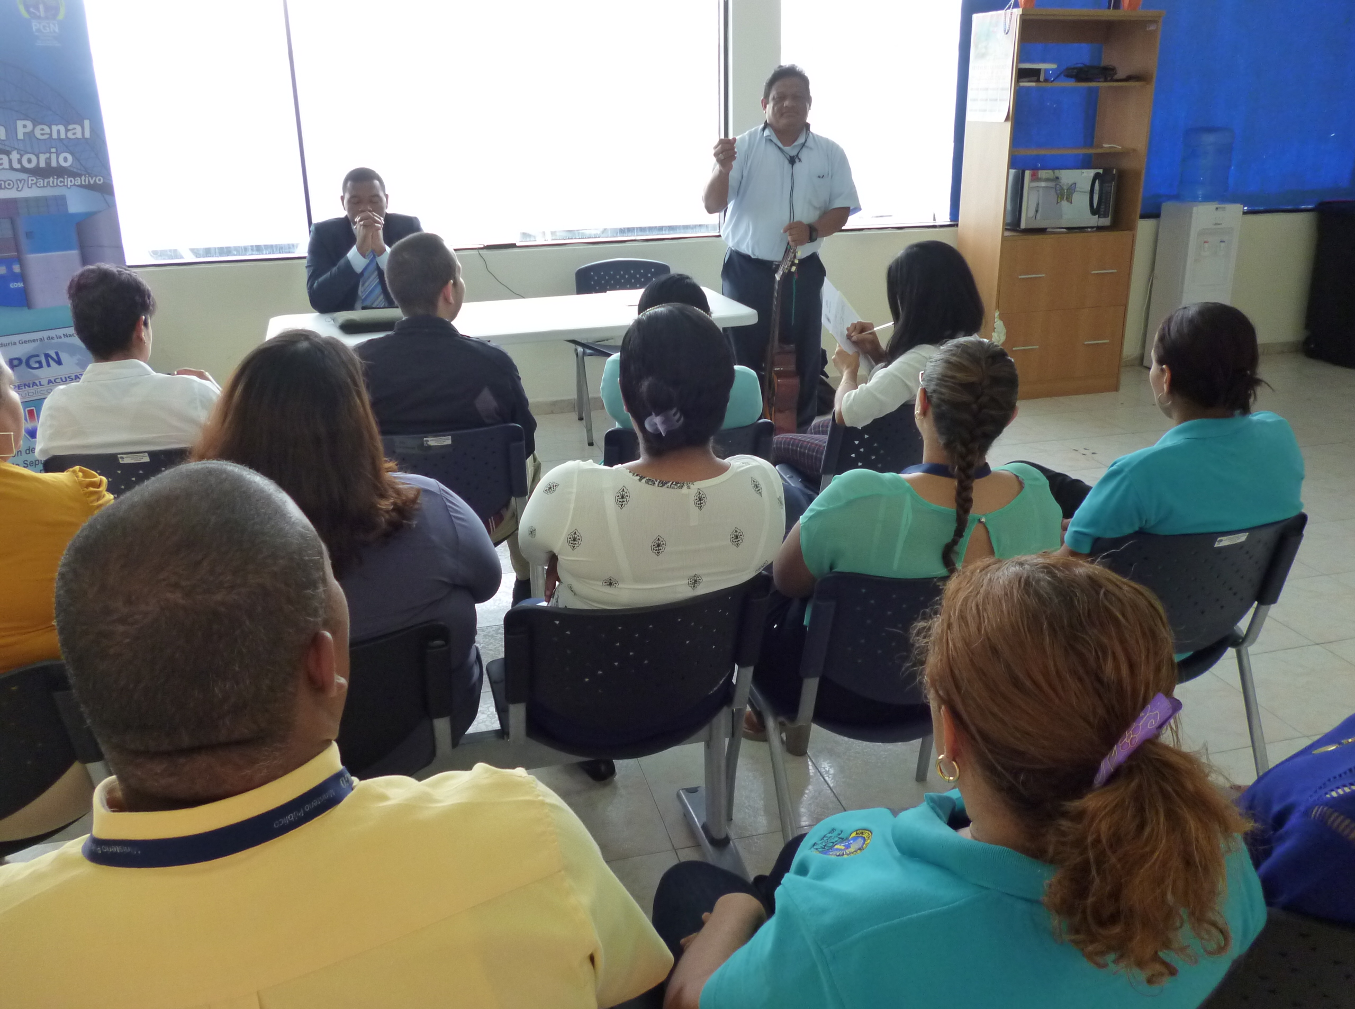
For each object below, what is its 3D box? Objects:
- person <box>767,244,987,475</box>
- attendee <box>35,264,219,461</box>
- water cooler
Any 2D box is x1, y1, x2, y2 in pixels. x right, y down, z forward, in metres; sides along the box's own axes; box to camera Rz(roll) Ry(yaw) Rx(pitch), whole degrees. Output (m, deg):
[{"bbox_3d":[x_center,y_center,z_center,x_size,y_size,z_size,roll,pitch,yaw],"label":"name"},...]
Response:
[{"bbox_3d":[0.517,-0.181,3.137,0.470,1.150,0.700,-13,23,-31],"label":"person"},{"bbox_3d":[-1.358,-0.114,3.102,0.500,1.220,0.800,-4,20,-8],"label":"attendee"},{"bbox_3d":[3.032,-1.260,6.443,0.340,0.960,0.320,-6,20,-13],"label":"water cooler"}]

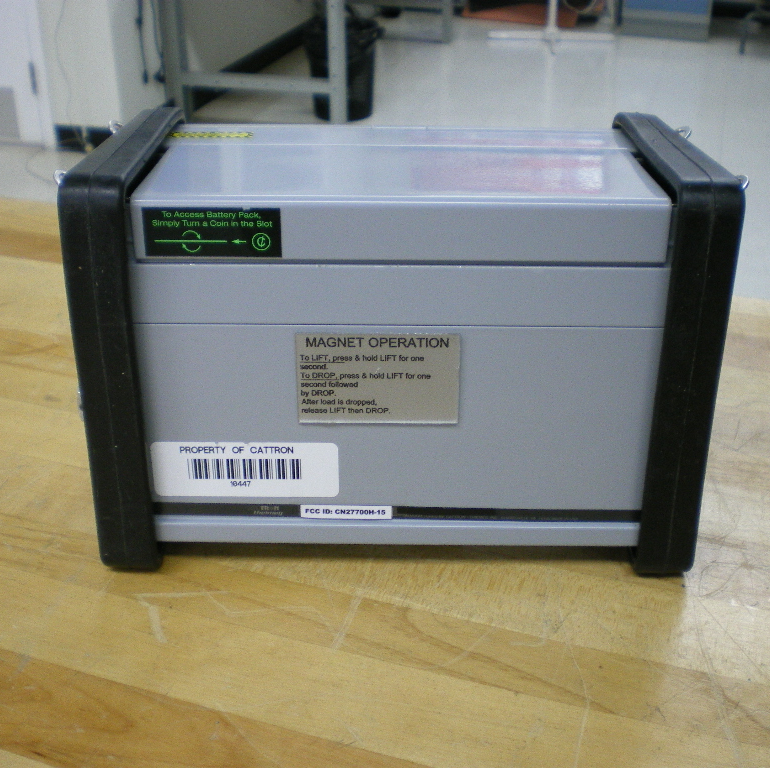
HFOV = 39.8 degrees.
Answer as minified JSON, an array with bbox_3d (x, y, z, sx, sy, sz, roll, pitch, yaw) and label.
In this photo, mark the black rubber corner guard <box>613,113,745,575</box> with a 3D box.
[{"bbox_3d":[0.119,-0.028,0.491,0.025,0.167,0.159,0,24,0],"label":"black rubber corner guard"}]

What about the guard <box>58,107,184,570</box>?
[{"bbox_3d":[-0.107,-0.029,0.492,0.025,0.167,0.159,0,24,0],"label":"guard"}]

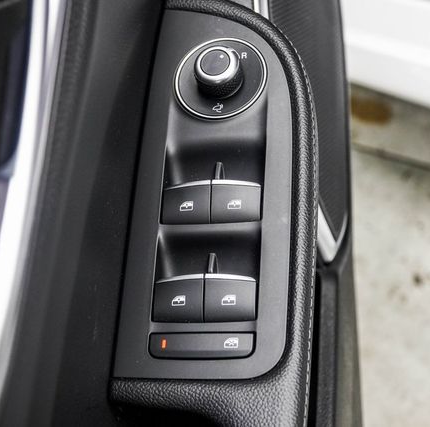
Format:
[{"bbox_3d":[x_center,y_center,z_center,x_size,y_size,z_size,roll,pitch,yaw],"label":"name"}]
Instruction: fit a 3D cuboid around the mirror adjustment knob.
[{"bbox_3d":[0.001,-0.067,0.508,0.022,0.014,0.022,-5,65,12],"label":"mirror adjustment knob"}]

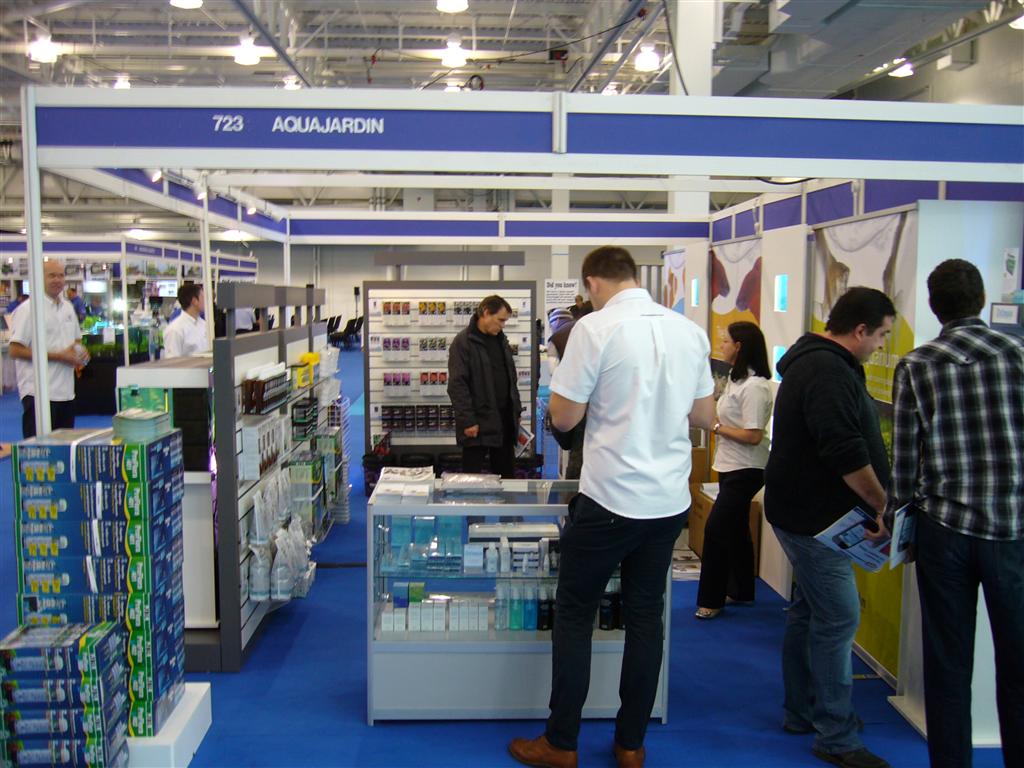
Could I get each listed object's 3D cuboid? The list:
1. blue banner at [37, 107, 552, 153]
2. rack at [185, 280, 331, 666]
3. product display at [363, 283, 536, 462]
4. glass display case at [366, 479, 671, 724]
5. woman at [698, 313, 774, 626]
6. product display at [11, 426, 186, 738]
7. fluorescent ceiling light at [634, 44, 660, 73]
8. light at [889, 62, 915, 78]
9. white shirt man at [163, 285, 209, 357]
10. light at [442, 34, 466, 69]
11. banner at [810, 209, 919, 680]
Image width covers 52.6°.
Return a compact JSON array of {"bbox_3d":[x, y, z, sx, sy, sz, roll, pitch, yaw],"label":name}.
[{"bbox_3d":[-0.815,-0.961,3.901,1.940,0.150,0.035,0,5,-3],"label":"blue banner"},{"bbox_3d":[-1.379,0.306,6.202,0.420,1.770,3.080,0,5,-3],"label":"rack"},{"bbox_3d":[-0.541,0.037,9.010,1.490,1.830,0.330,0,5,-3],"label":"product display"},{"bbox_3d":[0.016,0.904,4.402,1.200,0.905,0.540,0,5,-3],"label":"glass display case"},{"bbox_3d":[1.219,0.460,5.660,0.380,1.600,0.450,-1,5,-20],"label":"woman"},{"bbox_3d":[-1.492,0.702,3.805,0.460,1.050,0.460,0,5,-3],"label":"product display"},{"bbox_3d":[2.863,-6.900,21.795,0.500,0.660,0.500,0,5,-3],"label":"fluorescent ceiling light"},{"bbox_3d":[8.273,-6.790,21.983,0.500,0.600,0.500,0,5,-3],"label":"light"},{"bbox_3d":[-2.635,0.092,8.457,0.330,1.790,0.460,3,6,27],"label":"white shirt man"},{"bbox_3d":[-1.220,-6.940,21.596,0.500,0.680,0.500,0,5,-3],"label":"light"},{"bbox_3d":[1.667,0.240,5.069,0.050,2.110,1.310,0,5,-3],"label":"banner"}]

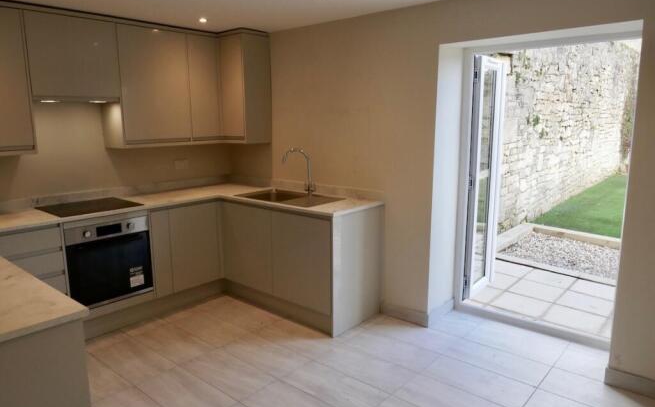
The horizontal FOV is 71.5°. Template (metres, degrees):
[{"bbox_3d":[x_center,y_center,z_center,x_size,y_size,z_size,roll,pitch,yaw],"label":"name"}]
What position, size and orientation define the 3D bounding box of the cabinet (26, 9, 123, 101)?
[{"bbox_3d":[-1.913,-1.050,3.360,0.334,0.583,0.608,8,12,40],"label":"cabinet"}]

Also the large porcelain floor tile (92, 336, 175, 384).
[{"bbox_3d":[-1.258,1.012,2.943,0.598,0.010,0.291,8,13,40],"label":"large porcelain floor tile"}]

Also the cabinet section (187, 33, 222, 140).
[{"bbox_3d":[-1.214,-1.025,4.143,0.330,0.895,0.306,8,13,40],"label":"cabinet section"}]

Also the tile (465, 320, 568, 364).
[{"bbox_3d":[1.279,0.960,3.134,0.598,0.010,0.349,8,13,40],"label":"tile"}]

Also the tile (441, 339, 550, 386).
[{"bbox_3d":[1.065,1.003,2.887,0.598,0.010,0.305,8,13,40],"label":"tile"}]

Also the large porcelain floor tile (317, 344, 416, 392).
[{"bbox_3d":[0.236,1.034,2.865,0.597,0.010,0.304,8,12,40],"label":"large porcelain floor tile"}]

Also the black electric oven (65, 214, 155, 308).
[{"bbox_3d":[-1.735,0.392,3.429,0.565,0.595,0.595,8,13,41],"label":"black electric oven"}]

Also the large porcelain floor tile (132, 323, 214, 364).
[{"bbox_3d":[-1.068,0.974,3.162,0.598,0.010,0.291,8,13,40],"label":"large porcelain floor tile"}]

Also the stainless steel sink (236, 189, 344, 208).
[{"bbox_3d":[-0.333,0.030,3.864,0.937,0.170,0.498,8,12,40],"label":"stainless steel sink"}]

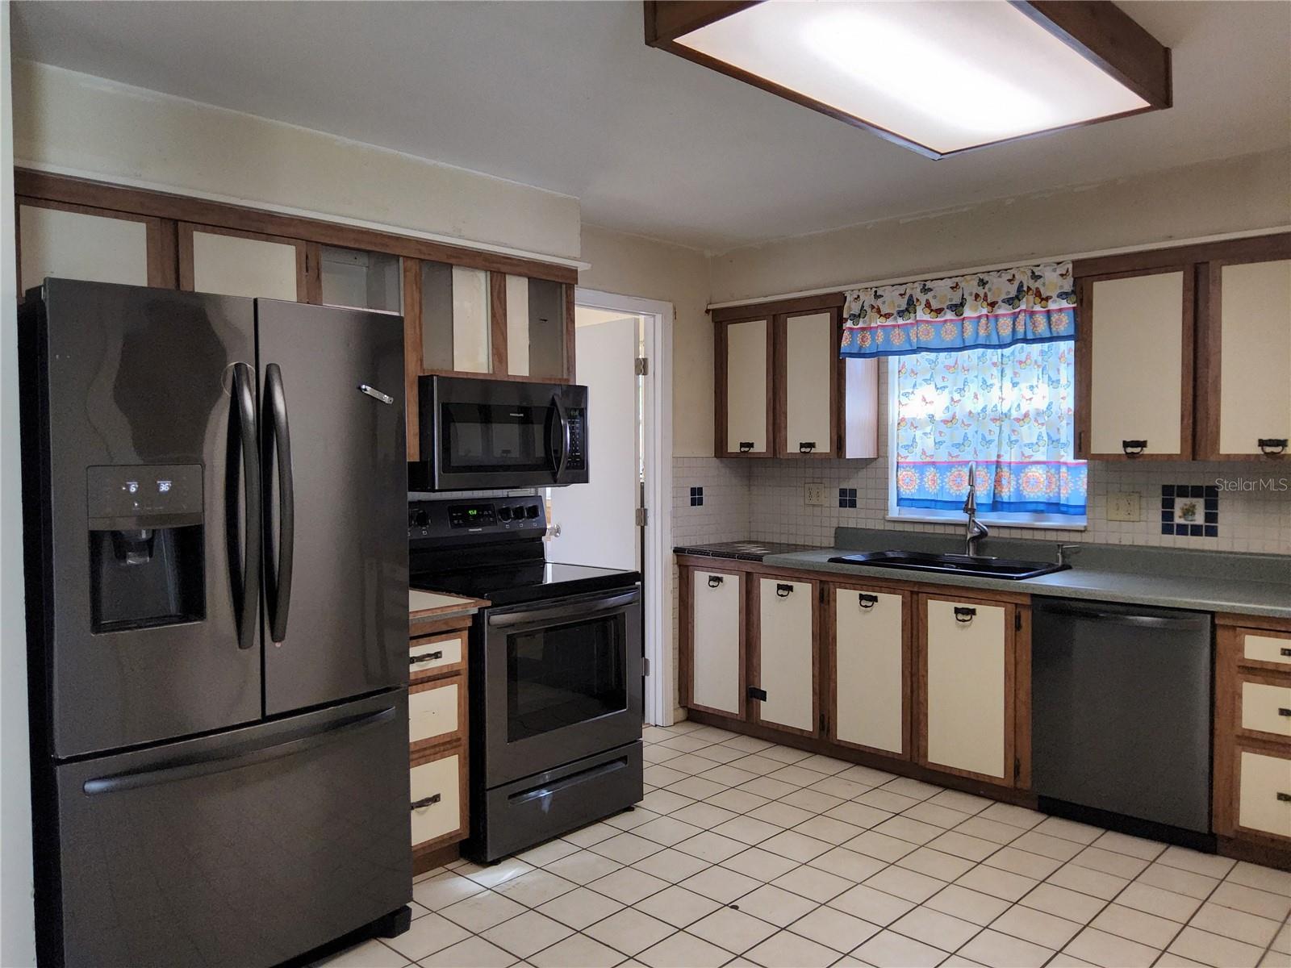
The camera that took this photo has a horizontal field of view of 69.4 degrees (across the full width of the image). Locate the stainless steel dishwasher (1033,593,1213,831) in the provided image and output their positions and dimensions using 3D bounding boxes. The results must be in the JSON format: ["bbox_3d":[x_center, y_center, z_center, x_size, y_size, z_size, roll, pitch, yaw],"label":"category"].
[{"bbox_3d":[1.889,0.812,3.542,0.598,0.784,0.610,1,2,44],"label":"stainless steel dishwasher"}]

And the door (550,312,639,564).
[{"bbox_3d":[-0.278,0.194,5.019,0.697,2.058,0.040,1,2,44],"label":"door"}]

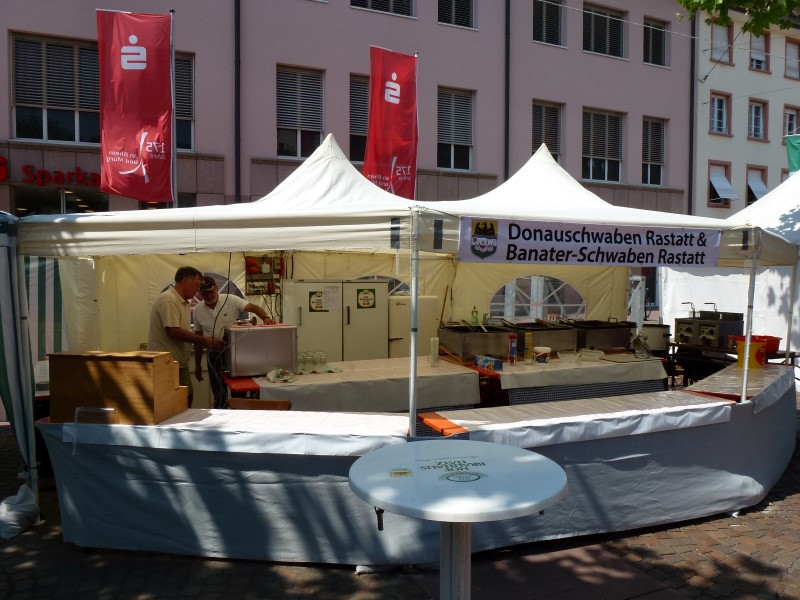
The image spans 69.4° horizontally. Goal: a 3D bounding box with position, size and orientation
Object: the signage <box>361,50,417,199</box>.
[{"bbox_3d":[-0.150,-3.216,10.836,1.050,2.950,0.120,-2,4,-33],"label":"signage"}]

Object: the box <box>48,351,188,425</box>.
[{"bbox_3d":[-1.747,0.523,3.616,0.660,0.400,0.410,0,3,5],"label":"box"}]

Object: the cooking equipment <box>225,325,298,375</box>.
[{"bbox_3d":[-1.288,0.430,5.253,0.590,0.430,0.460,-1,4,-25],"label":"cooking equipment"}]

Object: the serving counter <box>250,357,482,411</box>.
[{"bbox_3d":[-0.442,1.024,5.306,2.150,0.770,1.000,-1,3,-17],"label":"serving counter"}]

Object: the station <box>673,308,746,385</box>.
[{"bbox_3d":[3.848,0.696,7.151,0.430,1.200,0.600,-1,4,-26],"label":"station"}]

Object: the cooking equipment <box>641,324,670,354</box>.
[{"bbox_3d":[3.001,0.458,6.787,0.335,0.350,0.335,-1,3,-17],"label":"cooking equipment"}]

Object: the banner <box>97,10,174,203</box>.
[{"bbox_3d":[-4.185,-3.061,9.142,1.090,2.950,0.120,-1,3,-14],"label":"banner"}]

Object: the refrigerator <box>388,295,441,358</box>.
[{"bbox_3d":[0.083,0.622,7.237,0.600,1.360,0.600,-1,3,-16],"label":"refrigerator"}]

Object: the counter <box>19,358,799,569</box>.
[{"bbox_3d":[0.979,1.076,4.288,6.500,0.780,1.550,-1,3,-20],"label":"counter"}]

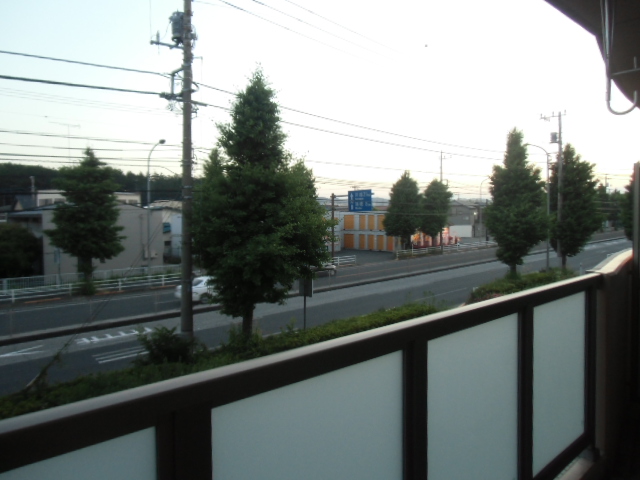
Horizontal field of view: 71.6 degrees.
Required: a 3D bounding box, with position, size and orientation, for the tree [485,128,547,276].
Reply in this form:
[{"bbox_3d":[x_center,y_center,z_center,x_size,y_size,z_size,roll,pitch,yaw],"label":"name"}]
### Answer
[{"bbox_3d":[13.953,-2.613,31.678,4.300,10.700,4.300,-3,3,-44],"label":"tree"}]

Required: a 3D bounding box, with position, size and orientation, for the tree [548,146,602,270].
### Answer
[{"bbox_3d":[20.619,-2.648,35.989,4.300,10.200,4.300,-3,3,-44],"label":"tree"}]

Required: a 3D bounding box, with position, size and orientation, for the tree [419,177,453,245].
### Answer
[{"bbox_3d":[13.732,-2.747,53.011,4.000,9.100,4.000,-3,3,-44],"label":"tree"}]

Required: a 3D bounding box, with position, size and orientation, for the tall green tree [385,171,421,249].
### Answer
[{"bbox_3d":[8.926,-2.832,48.074,3.910,9.360,3.910,0,1,0],"label":"tall green tree"}]

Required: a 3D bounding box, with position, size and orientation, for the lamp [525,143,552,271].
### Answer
[{"bbox_3d":[17.162,-2.523,35.141,0.350,10.100,2.000,-3,3,-44],"label":"lamp"}]

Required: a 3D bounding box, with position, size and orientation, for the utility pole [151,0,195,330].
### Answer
[{"bbox_3d":[-4.490,-2.345,13.600,1.150,12.000,0.600,-3,3,-44],"label":"utility pole"}]

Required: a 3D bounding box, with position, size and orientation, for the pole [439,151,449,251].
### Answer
[{"bbox_3d":[15.126,-4.565,53.684,0.600,12.700,1.300,-3,3,-44],"label":"pole"}]

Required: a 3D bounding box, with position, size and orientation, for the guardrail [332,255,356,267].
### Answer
[{"bbox_3d":[2.265,1.972,42.078,2.700,0.820,0.100,-4,3,-39],"label":"guardrail"}]

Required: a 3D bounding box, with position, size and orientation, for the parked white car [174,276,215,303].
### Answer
[{"bbox_3d":[-5.881,2.723,25.816,4.400,1.460,1.700,-4,3,-39],"label":"parked white car"}]

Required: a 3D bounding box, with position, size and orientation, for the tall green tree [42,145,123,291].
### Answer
[{"bbox_3d":[-15.323,-1.234,28.742,5.139,9.367,5.139,-2,2,-39],"label":"tall green tree"}]

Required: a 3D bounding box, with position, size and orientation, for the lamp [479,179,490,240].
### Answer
[{"bbox_3d":[23.565,-3.954,62.676,0.350,10.100,2.000,-3,3,-44],"label":"lamp"}]

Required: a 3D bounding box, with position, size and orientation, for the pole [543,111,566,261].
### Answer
[{"bbox_3d":[18.378,-3.838,34.960,0.600,12.282,1.888,-2,2,-39],"label":"pole"}]

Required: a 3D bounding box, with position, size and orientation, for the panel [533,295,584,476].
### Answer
[{"bbox_3d":[1.286,0.727,2.367,0.687,0.830,0.030,-2,2,-42],"label":"panel"}]

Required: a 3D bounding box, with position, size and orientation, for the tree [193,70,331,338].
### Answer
[{"bbox_3d":[-2.104,-1.076,15.688,4.741,9.748,4.741,0,1,0],"label":"tree"}]

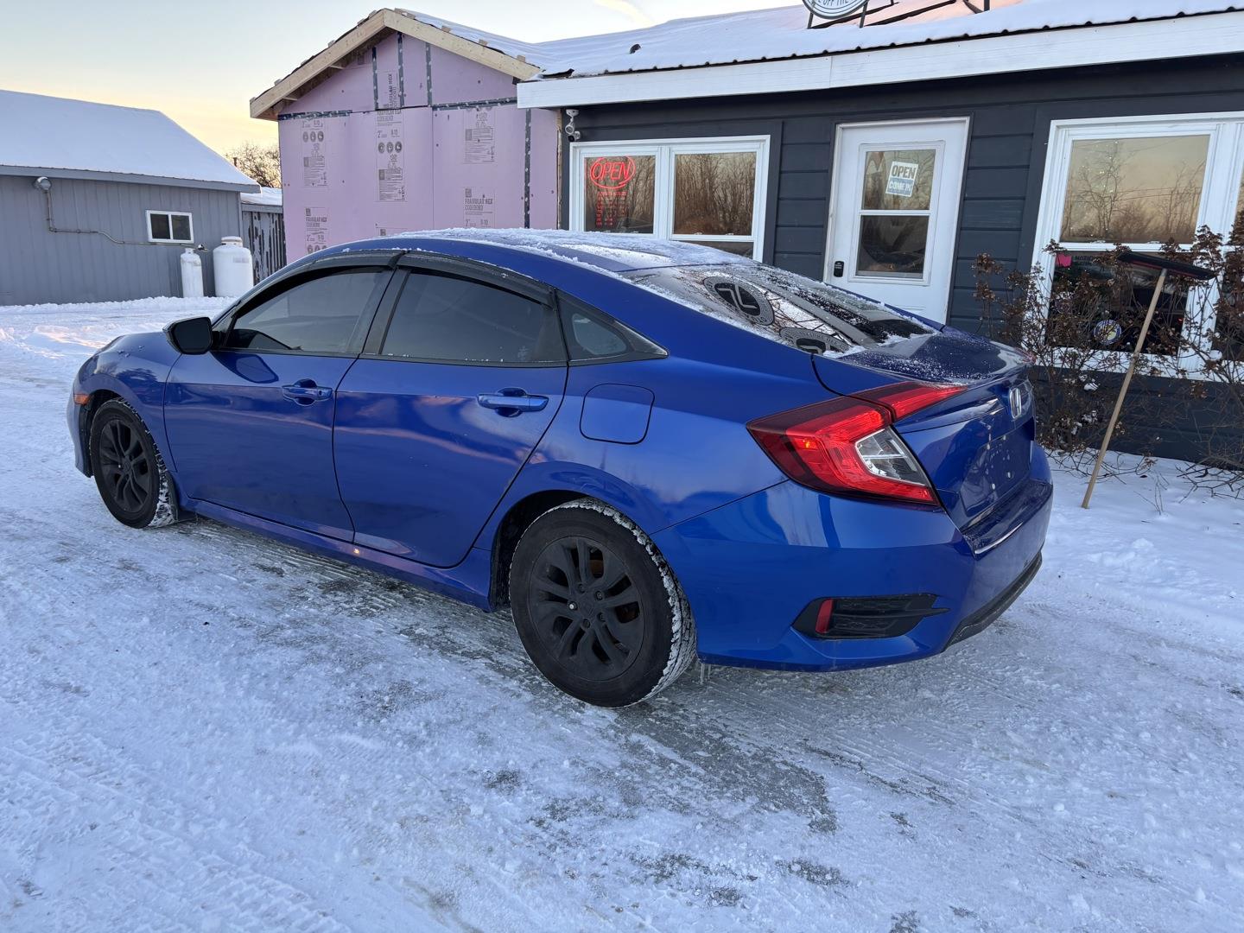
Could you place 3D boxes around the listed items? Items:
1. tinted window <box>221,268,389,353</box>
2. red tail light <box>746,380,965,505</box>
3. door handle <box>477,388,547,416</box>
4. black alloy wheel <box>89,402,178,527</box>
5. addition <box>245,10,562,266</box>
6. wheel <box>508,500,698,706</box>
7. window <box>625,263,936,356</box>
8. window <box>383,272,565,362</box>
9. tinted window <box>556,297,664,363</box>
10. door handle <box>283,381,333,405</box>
[{"bbox_3d":[-1.209,-0.603,3.547,0.870,0.360,0.070,12,-9,36],"label":"tinted window"},{"bbox_3d":[0.605,-0.065,2.403,0.450,0.320,0.380,11,16,34],"label":"red tail light"},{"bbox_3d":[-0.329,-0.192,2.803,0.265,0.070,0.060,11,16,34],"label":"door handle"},{"bbox_3d":[-2.229,-0.017,4.369,0.640,0.640,0.215,11,16,34],"label":"black alloy wheel"},{"bbox_3d":[-1.197,-2.922,10.789,4.500,3.500,4.000,10,15,33],"label":"addition"},{"bbox_3d":[-0.051,0.404,2.831,0.640,0.640,0.215,11,16,34],"label":"wheel"},{"bbox_3d":[0.560,-0.571,3.171,0.770,0.120,1.200,28,25,29],"label":"window"},{"bbox_3d":[-0.479,-0.486,3.017,0.860,0.350,0.070,11,-9,34],"label":"window"},{"bbox_3d":[-0.041,-0.386,2.699,0.410,0.210,0.060,10,-10,31],"label":"tinted window"},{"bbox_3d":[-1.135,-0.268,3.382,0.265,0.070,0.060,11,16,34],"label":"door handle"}]

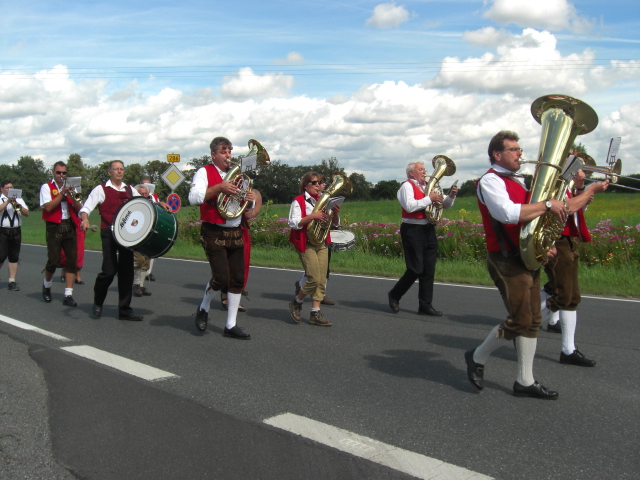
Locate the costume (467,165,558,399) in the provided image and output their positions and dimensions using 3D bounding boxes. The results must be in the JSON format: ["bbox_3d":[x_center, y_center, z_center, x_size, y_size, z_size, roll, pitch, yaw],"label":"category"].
[{"bbox_3d":[1.241,0.255,4.530,0.540,1.450,0.500,1,3,35],"label":"costume"}]

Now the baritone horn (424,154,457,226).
[{"bbox_3d":[1.329,-0.557,7.750,0.290,0.730,0.320,15,3,42],"label":"baritone horn"}]

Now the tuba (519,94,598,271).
[{"bbox_3d":[1.502,-0.367,4.480,0.450,1.040,0.440,7,-15,38],"label":"tuba"}]

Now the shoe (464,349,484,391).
[{"bbox_3d":[1.044,0.879,4.750,0.120,0.285,0.110,-34,-21,36],"label":"shoe"}]

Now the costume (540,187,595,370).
[{"bbox_3d":[1.897,0.268,5.450,0.550,1.410,0.500,2,3,40],"label":"costume"}]

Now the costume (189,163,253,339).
[{"bbox_3d":[-0.935,0.099,6.600,0.560,1.600,0.550,-2,3,-43],"label":"costume"}]

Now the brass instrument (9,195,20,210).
[{"bbox_3d":[-4.791,-0.595,11.000,0.140,0.180,0.480,-2,23,-24],"label":"brass instrument"}]

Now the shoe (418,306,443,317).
[{"bbox_3d":[1.274,0.824,8.100,0.285,0.110,0.105,2,3,38],"label":"shoe"}]

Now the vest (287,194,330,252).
[{"bbox_3d":[-0.114,-0.178,7.600,0.280,0.620,0.430,1,3,45],"label":"vest"}]

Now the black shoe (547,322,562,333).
[{"bbox_3d":[2.364,0.861,6.950,0.280,0.115,0.105,2,3,44],"label":"black shoe"}]

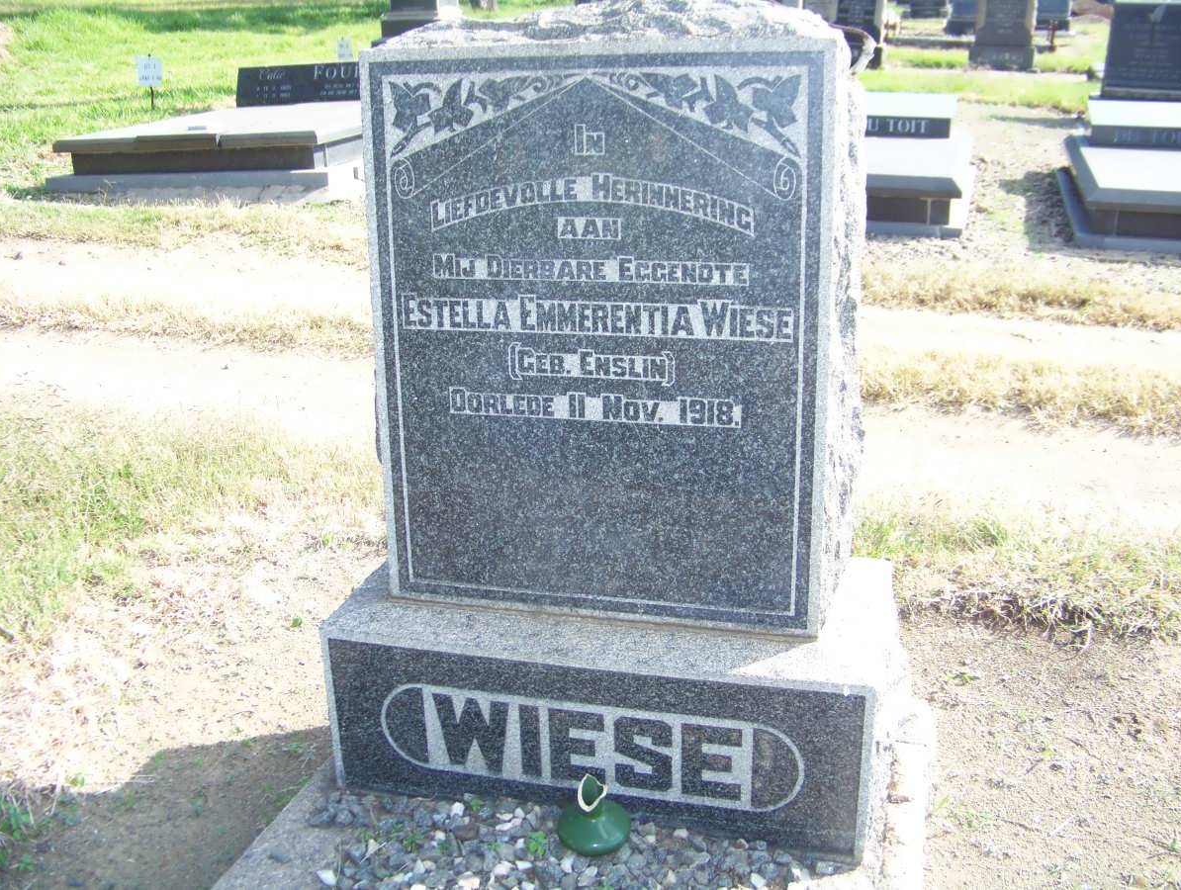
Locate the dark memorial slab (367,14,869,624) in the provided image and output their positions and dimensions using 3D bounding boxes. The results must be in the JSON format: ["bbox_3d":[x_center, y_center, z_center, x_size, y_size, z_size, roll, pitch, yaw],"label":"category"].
[{"bbox_3d":[0.039,-0.224,2.150,0.806,1.037,0.250,4,20,14],"label":"dark memorial slab"}]

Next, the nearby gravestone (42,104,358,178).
[{"bbox_3d":[-3.406,-2.860,11.598,2.300,0.360,2.200,2,19,9],"label":"nearby gravestone"}]

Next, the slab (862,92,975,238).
[{"bbox_3d":[2.375,-2.152,9.383,1.000,0.740,2.350,5,20,17],"label":"slab"}]

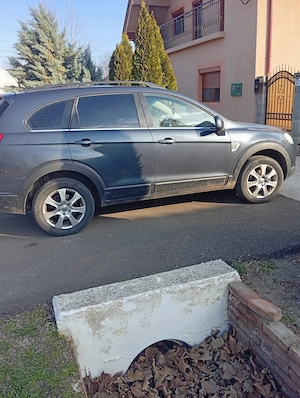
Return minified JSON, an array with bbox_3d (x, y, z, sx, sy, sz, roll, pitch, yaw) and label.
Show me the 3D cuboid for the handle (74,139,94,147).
[{"bbox_3d":[-0.737,-0.643,3.552,0.230,0.075,0.055,-4,16,-15],"label":"handle"}]

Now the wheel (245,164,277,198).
[{"bbox_3d":[1.569,-0.269,4.434,0.480,0.480,0.180,-8,17,-14],"label":"wheel"}]

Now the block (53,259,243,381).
[{"bbox_3d":[0.010,1.030,2.691,1.530,0.660,0.260,-9,17,-16],"label":"block"}]

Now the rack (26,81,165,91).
[{"bbox_3d":[-0.617,-1.352,3.747,1.660,0.120,0.090,-6,16,-15],"label":"rack"}]

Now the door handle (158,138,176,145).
[{"bbox_3d":[0.215,-0.702,3.813,0.230,0.065,0.055,-4,16,-15],"label":"door handle"}]

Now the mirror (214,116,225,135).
[{"bbox_3d":[0.872,-0.926,3.906,0.130,0.230,0.220,-4,16,0],"label":"mirror"}]

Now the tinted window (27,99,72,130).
[{"bbox_3d":[-1.132,-0.946,3.523,0.530,0.350,0.050,-6,-5,-14],"label":"tinted window"}]

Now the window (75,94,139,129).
[{"bbox_3d":[-0.498,-1.036,3.683,0.720,0.370,0.050,-6,-5,-14],"label":"window"}]

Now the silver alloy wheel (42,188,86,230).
[{"bbox_3d":[-1.031,0.103,3.779,0.480,0.480,0.180,-8,17,-14],"label":"silver alloy wheel"}]

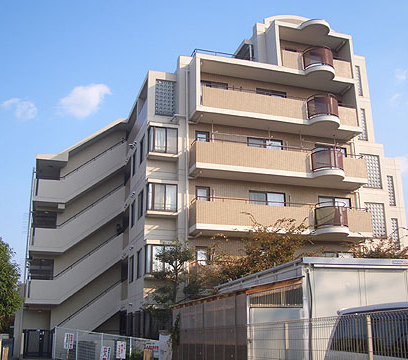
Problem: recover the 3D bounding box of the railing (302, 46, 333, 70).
[{"bbox_3d":[6.204,-6.335,25.569,1.622,1.149,0.869,5,-17,-17],"label":"railing"}]

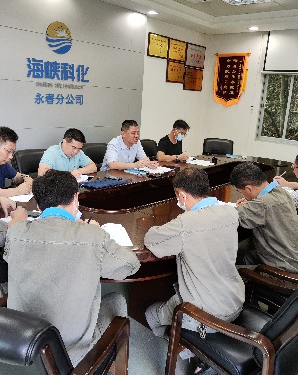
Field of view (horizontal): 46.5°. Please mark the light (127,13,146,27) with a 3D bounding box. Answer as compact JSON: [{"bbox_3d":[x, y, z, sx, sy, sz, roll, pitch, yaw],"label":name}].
[{"bbox_3d":[-0.169,-2.273,4.689,0.080,0.180,0.260,15,19,39],"label":"light"}]

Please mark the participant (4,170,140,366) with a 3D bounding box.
[{"bbox_3d":[-0.341,0.484,1.651,0.600,1.210,0.800,4,15,3],"label":"participant"}]

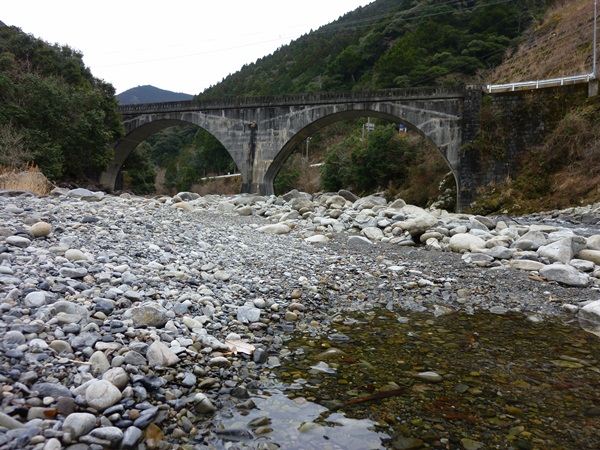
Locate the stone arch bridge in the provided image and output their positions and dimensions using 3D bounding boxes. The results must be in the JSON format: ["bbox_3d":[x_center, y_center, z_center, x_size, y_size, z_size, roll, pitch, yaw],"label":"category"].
[{"bbox_3d":[-4.293,-8.007,50.240,46.753,12.484,4.045,2,1,16],"label":"stone arch bridge"}]

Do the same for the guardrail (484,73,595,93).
[{"bbox_3d":[22.327,-13.137,40.494,8.900,0.750,0.240,1,1,25],"label":"guardrail"}]

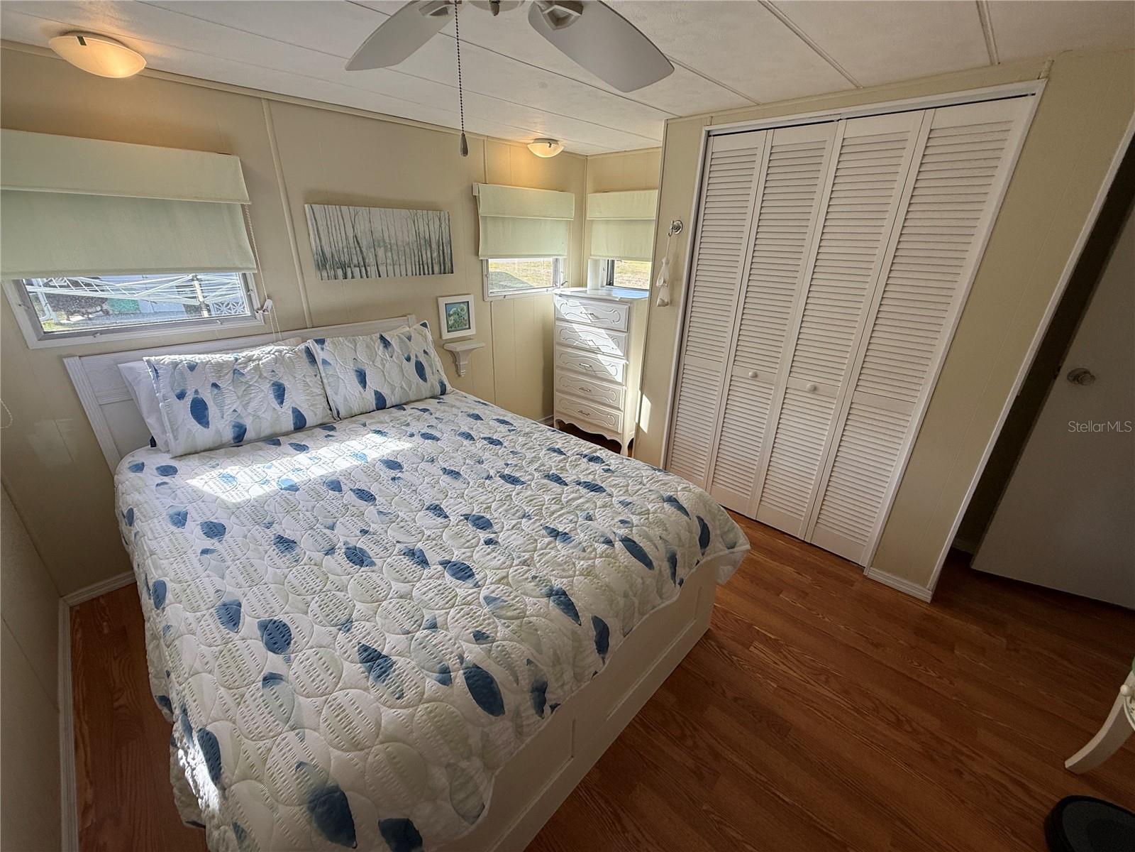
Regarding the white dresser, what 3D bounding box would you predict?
[{"bbox_3d":[0.288,-0.391,3.482,0.710,1.174,0.410,23,30,40],"label":"white dresser"}]

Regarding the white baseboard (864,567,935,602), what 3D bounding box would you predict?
[{"bbox_3d":[1.634,0.777,2.260,0.260,0.065,0.016,23,30,40],"label":"white baseboard"}]

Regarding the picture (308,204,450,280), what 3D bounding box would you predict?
[{"bbox_3d":[-0.978,-0.997,2.514,0.038,0.348,0.770,23,30,40],"label":"picture"}]

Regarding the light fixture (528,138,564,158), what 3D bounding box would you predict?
[{"bbox_3d":[-0.135,-1.727,2.871,0.230,0.091,0.230,2,23,-1],"label":"light fixture"}]

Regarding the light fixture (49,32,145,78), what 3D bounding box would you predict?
[{"bbox_3d":[-1.501,-1.182,1.479,0.228,0.090,0.228,23,30,40],"label":"light fixture"}]

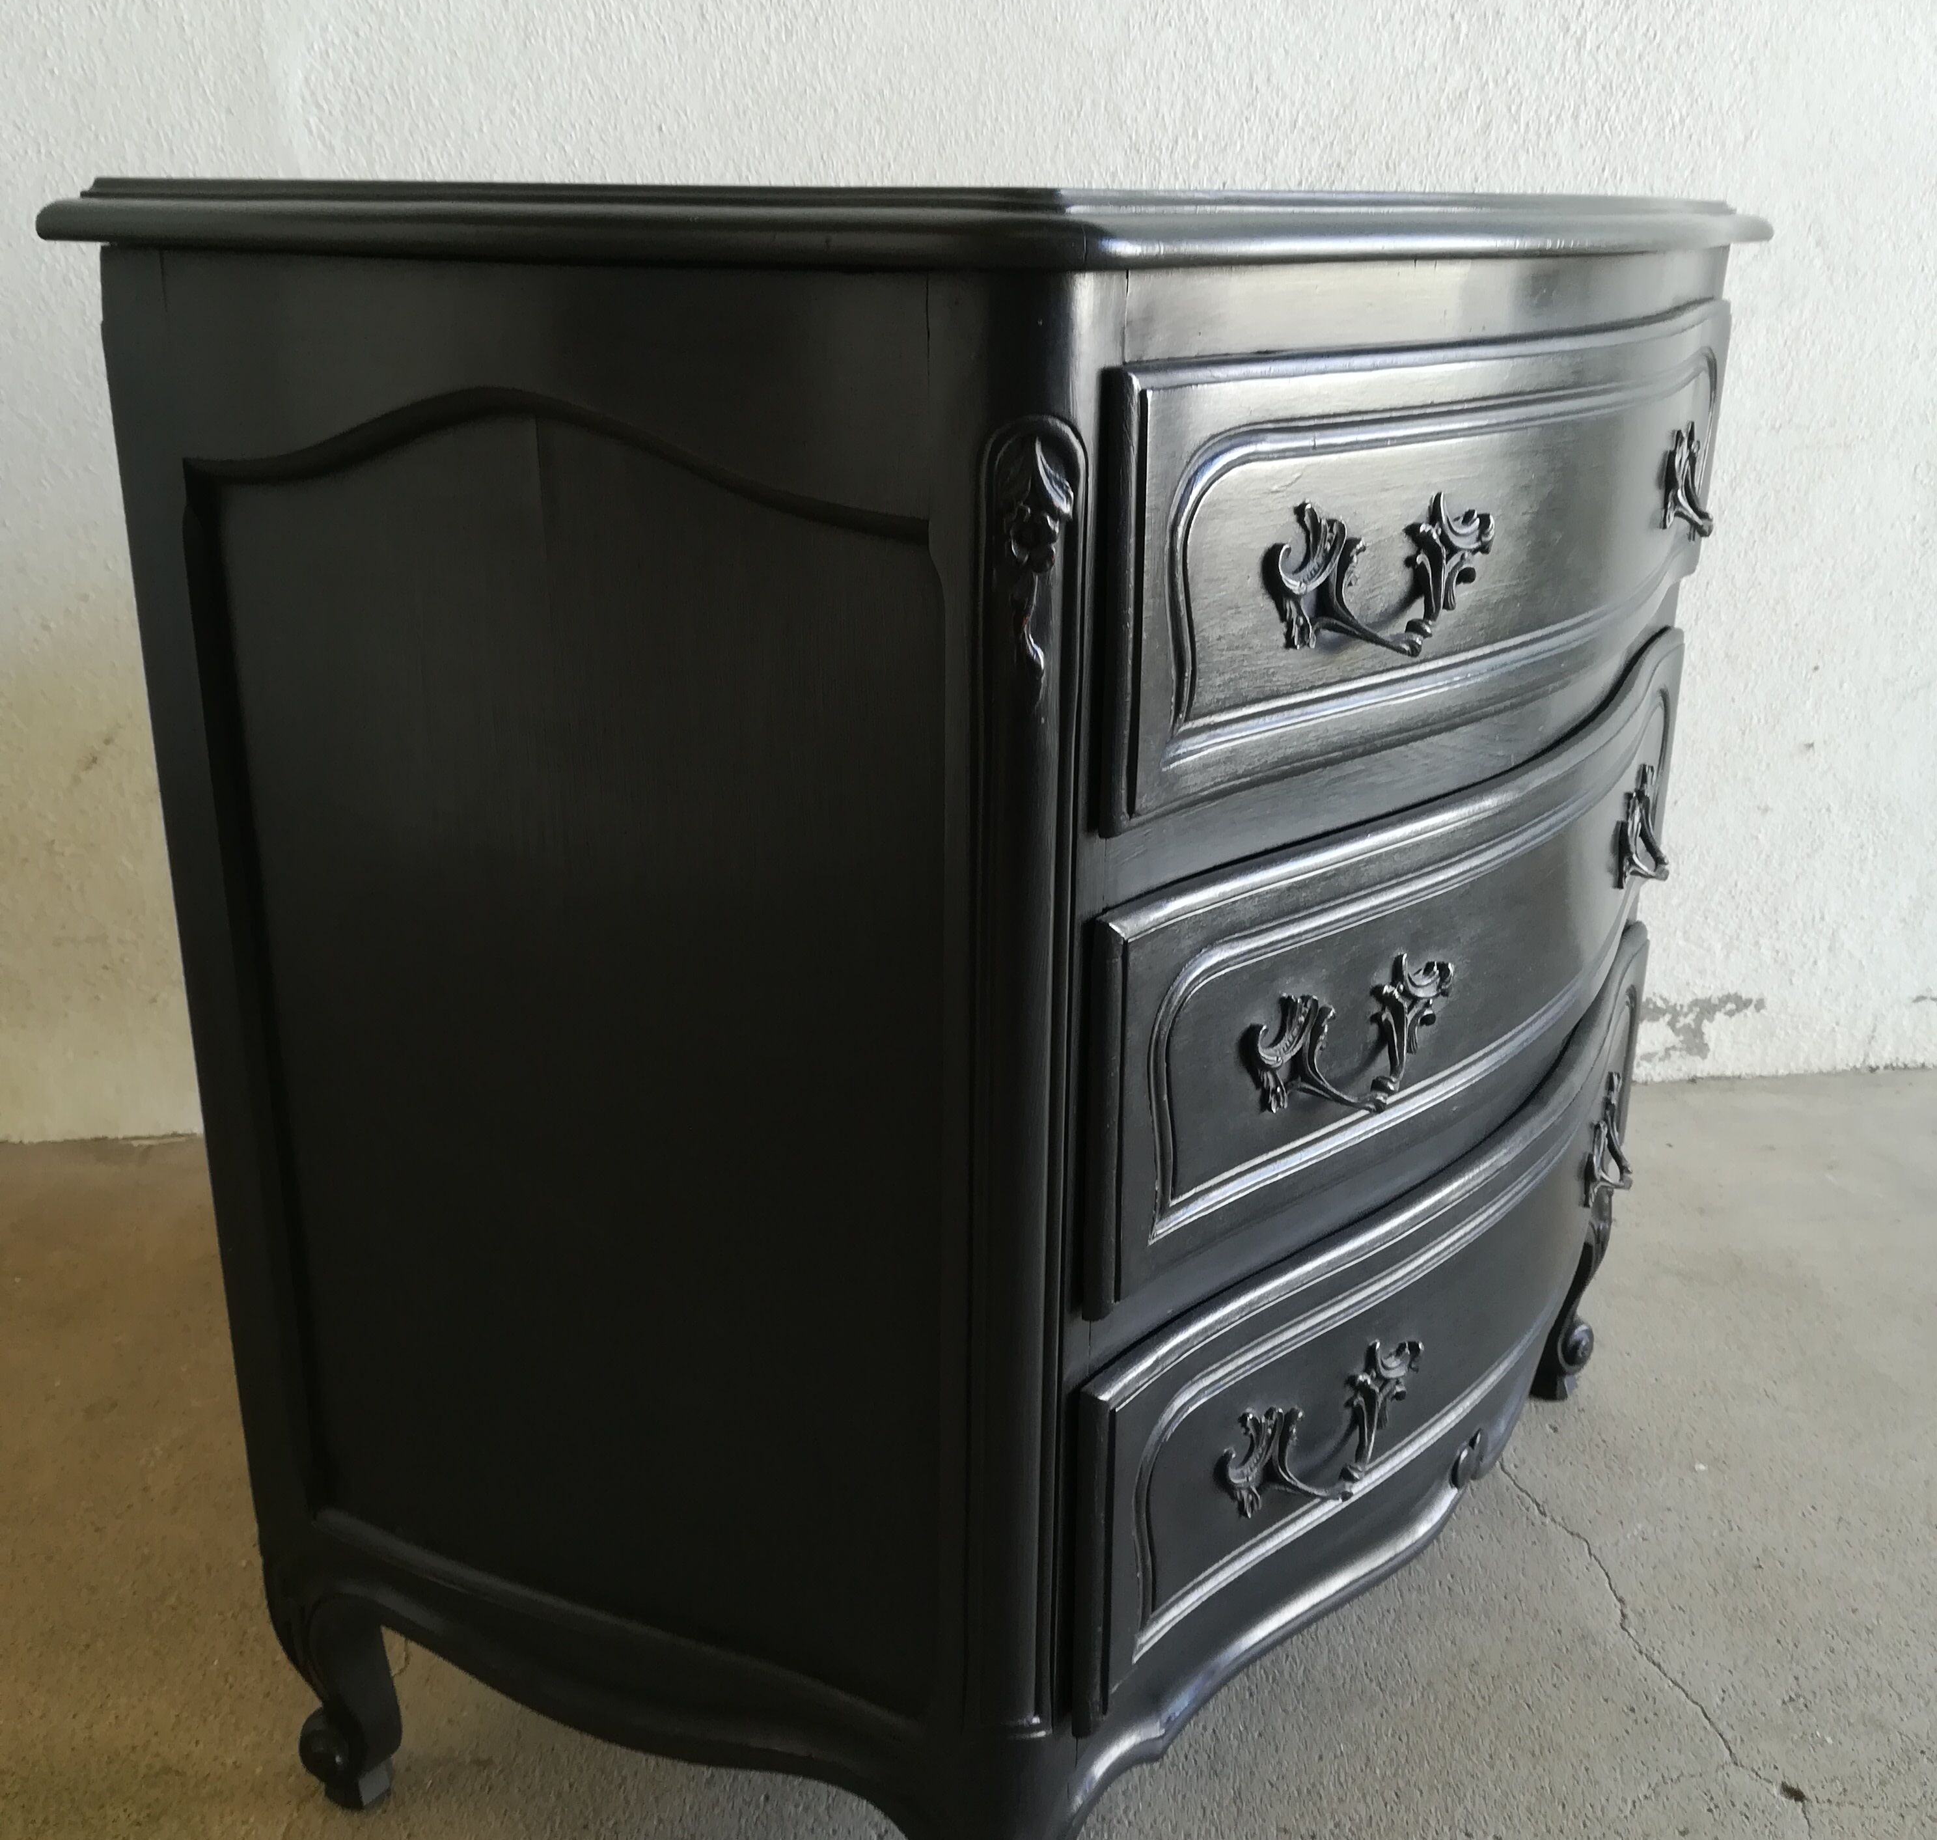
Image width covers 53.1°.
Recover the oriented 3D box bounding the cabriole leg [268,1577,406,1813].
[{"bbox_3d":[-0.339,0.416,1.047,0.061,0.136,0.050,-4,21,-11],"label":"cabriole leg"}]

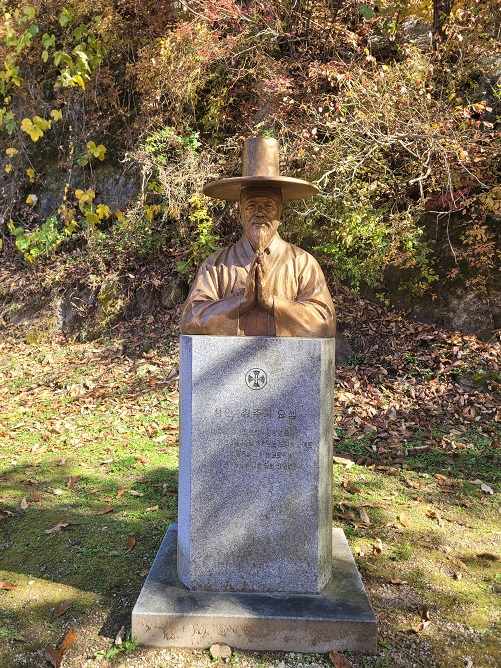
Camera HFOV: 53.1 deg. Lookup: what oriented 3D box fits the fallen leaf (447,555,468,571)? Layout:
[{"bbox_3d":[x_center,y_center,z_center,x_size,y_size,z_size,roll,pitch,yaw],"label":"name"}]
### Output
[{"bbox_3d":[1.095,1.210,2.653,0.045,0.025,0.124,-2,6,-24],"label":"fallen leaf"}]

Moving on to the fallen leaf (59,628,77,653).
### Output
[{"bbox_3d":[-0.742,1.248,2.041,0.050,0.025,0.121,1,6,0],"label":"fallen leaf"}]

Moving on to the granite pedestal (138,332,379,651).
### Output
[{"bbox_3d":[0.033,0.634,2.429,0.980,1.250,0.876,1,2,1],"label":"granite pedestal"}]

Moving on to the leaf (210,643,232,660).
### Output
[{"bbox_3d":[-0.117,1.281,2.025,0.087,0.058,0.045,1,2,1],"label":"leaf"}]

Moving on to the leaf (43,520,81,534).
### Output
[{"bbox_3d":[-1.158,1.192,3.096,0.200,0.040,0.090,0,2,-34],"label":"leaf"}]

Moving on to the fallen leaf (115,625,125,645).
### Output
[{"bbox_3d":[-0.542,1.250,2.086,0.045,0.045,0.090,1,2,6],"label":"fallen leaf"}]

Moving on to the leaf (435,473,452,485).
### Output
[{"bbox_3d":[1.456,1.095,3.797,0.055,0.035,0.128,-3,7,-35],"label":"leaf"}]

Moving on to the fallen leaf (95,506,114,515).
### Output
[{"bbox_3d":[-0.930,1.130,3.213,0.107,0.020,0.050,-5,8,-43],"label":"fallen leaf"}]

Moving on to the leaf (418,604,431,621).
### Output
[{"bbox_3d":[0.774,1.238,2.232,0.055,0.045,0.080,3,6,19],"label":"leaf"}]

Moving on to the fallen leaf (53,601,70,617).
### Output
[{"bbox_3d":[-0.852,1.243,2.269,0.055,0.025,0.100,2,2,31],"label":"fallen leaf"}]

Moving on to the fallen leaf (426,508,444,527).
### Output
[{"bbox_3d":[1.167,1.155,3.161,0.050,0.035,0.154,-1,6,-15],"label":"fallen leaf"}]

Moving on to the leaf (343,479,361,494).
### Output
[{"bbox_3d":[0.769,1.166,3.803,0.150,0.050,0.090,2,2,41],"label":"leaf"}]

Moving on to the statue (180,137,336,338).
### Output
[{"bbox_3d":[0.043,-0.449,2.413,0.733,0.915,0.539,1,2,1],"label":"statue"}]

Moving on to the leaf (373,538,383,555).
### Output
[{"bbox_3d":[0.709,1.183,2.795,0.045,0.040,0.126,3,6,20],"label":"leaf"}]

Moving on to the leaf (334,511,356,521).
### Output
[{"bbox_3d":[0.597,1.147,3.163,0.116,0.035,0.055,3,6,19],"label":"leaf"}]

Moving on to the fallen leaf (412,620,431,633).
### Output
[{"bbox_3d":[0.741,1.264,2.169,0.112,0.030,0.045,0,2,-31],"label":"fallen leaf"}]

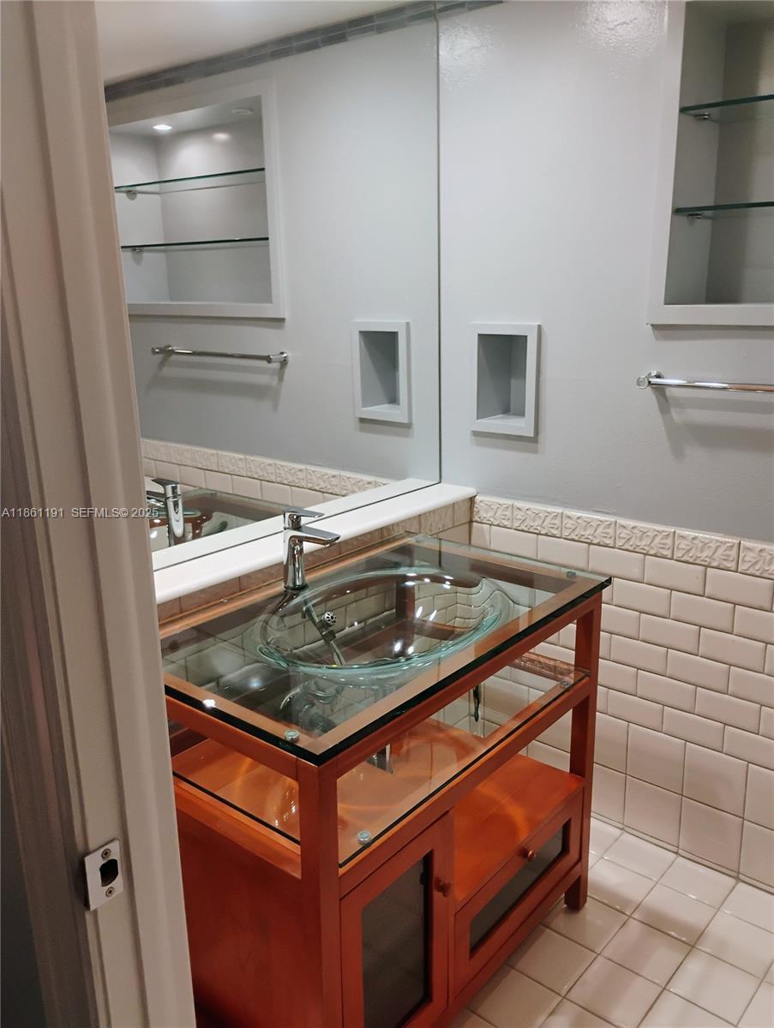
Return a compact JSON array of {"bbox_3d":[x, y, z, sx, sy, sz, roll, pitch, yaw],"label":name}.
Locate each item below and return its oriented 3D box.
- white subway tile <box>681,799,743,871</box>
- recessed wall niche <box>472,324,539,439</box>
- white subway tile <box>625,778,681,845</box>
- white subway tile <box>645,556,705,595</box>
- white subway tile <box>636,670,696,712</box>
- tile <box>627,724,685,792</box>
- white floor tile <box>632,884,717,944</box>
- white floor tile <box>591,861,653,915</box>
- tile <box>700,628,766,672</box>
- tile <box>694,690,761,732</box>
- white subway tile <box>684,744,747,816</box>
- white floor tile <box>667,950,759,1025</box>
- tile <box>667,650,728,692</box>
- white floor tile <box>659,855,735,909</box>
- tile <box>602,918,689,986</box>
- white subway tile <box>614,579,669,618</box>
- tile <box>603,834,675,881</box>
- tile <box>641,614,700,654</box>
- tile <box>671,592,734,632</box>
[{"bbox_3d":[0.826,0.812,2.123,0.152,0.152,0.010,11,19,40],"label":"white subway tile"},{"bbox_3d":[0.363,-0.376,2.288,0.204,0.290,0.158,11,20,40],"label":"recessed wall niche"},{"bbox_3d":[0.711,0.789,2.223,0.152,0.152,0.010,11,19,40],"label":"white subway tile"},{"bbox_3d":[0.707,0.149,2.043,0.152,0.076,0.010,11,19,40],"label":"white subway tile"},{"bbox_3d":[0.713,0.452,2.124,0.152,0.076,0.010,11,19,40],"label":"white subway tile"},{"bbox_3d":[0.707,0.639,2.183,0.152,0.152,0.010,11,19,40],"label":"tile"},{"bbox_3d":[0.689,0.961,1.998,0.152,0.010,0.152,11,19,40],"label":"white floor tile"},{"bbox_3d":[0.574,0.939,2.097,0.152,0.010,0.152,11,19,40],"label":"white floor tile"},{"bbox_3d":[0.824,0.323,1.982,0.152,0.075,0.009,11,20,40],"label":"tile"},{"bbox_3d":[0.828,0.474,2.022,0.152,0.077,0.009,11,20,40],"label":"tile"},{"bbox_3d":[0.822,0.662,2.082,0.152,0.155,0.009,11,20,40],"label":"white subway tile"},{"bbox_3d":[0.701,1.014,1.783,0.151,0.009,0.151,11,20,40],"label":"white floor tile"},{"bbox_3d":[0.767,0.386,2.053,0.152,0.076,0.009,11,20,40],"label":"tile"},{"bbox_3d":[0.782,0.929,2.096,0.151,0.009,0.130,11,20,40],"label":"white floor tile"},{"bbox_3d":[0.586,0.991,1.882,0.151,0.009,0.151,11,20,40],"label":"tile"},{"bbox_3d":[0.648,0.213,2.116,0.152,0.076,0.010,11,19,40],"label":"white subway tile"},{"bbox_3d":[0.667,0.905,2.195,0.151,0.009,0.130,11,20,40],"label":"tile"},{"bbox_3d":[0.708,0.300,2.085,0.152,0.076,0.010,11,19,40],"label":"tile"},{"bbox_3d":[0.763,0.236,2.013,0.152,0.075,0.009,11,20,40],"label":"tile"}]

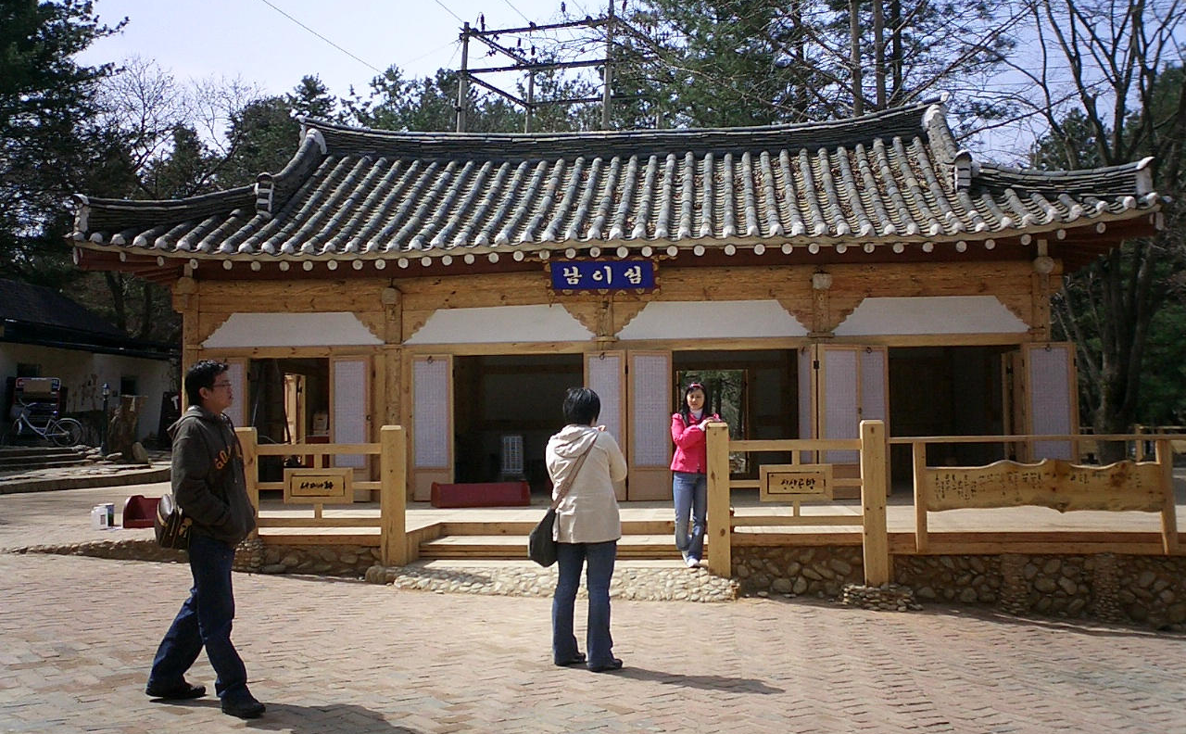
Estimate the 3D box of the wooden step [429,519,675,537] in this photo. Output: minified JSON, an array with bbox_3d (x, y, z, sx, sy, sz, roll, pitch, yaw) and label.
[{"bbox_3d":[-0.172,1.578,12.301,2.770,0.140,0.400,-1,-2,6],"label":"wooden step"}]

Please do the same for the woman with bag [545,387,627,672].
[{"bbox_3d":[-0.031,0.916,7.244,0.500,1.590,0.420,-2,-3,19],"label":"woman with bag"}]

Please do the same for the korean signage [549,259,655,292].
[{"bbox_3d":[0.114,-1.126,15.638,1.330,0.410,0.100,-1,16,6],"label":"korean signage"}]

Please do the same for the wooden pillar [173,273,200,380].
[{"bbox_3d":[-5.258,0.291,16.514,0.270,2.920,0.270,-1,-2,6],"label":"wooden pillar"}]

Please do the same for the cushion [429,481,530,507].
[{"bbox_3d":[-1.340,1.496,14.941,1.080,0.300,0.450,0,-2,-12],"label":"cushion"}]

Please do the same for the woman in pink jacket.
[{"bbox_3d":[0.883,0.903,10.740,0.470,1.580,0.360,-1,-2,7],"label":"woman in pink jacket"}]

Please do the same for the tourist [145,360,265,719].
[{"bbox_3d":[-1.926,0.835,6.295,0.580,1.720,0.480,-1,-2,16],"label":"tourist"}]

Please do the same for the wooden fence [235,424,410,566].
[{"bbox_3d":[-2.402,1.144,11.337,1.540,1.220,0.200,-1,-2,6],"label":"wooden fence"}]

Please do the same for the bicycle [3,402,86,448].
[{"bbox_3d":[-11.889,1.236,27.500,1.680,1.020,0.550,0,-2,-16],"label":"bicycle"}]

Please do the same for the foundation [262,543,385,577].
[{"bbox_3d":[-2.437,1.743,11.488,1.180,0.300,0.350,-1,-2,6],"label":"foundation"}]

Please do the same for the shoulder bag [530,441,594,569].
[{"bbox_3d":[-0.177,0.778,7.215,0.370,0.700,0.280,-2,-3,20],"label":"shoulder bag"}]

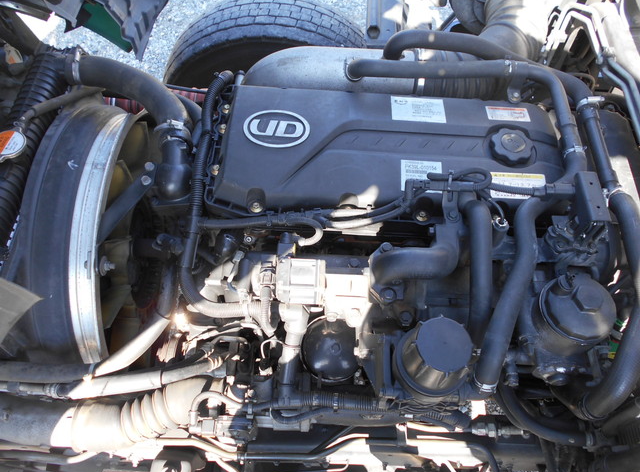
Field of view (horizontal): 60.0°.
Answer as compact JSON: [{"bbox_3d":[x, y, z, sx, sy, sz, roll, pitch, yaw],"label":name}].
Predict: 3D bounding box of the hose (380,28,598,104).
[{"bbox_3d":[0.350,-0.356,1.166,0.424,0.074,0.143,3,59,2],"label":"hose"}]

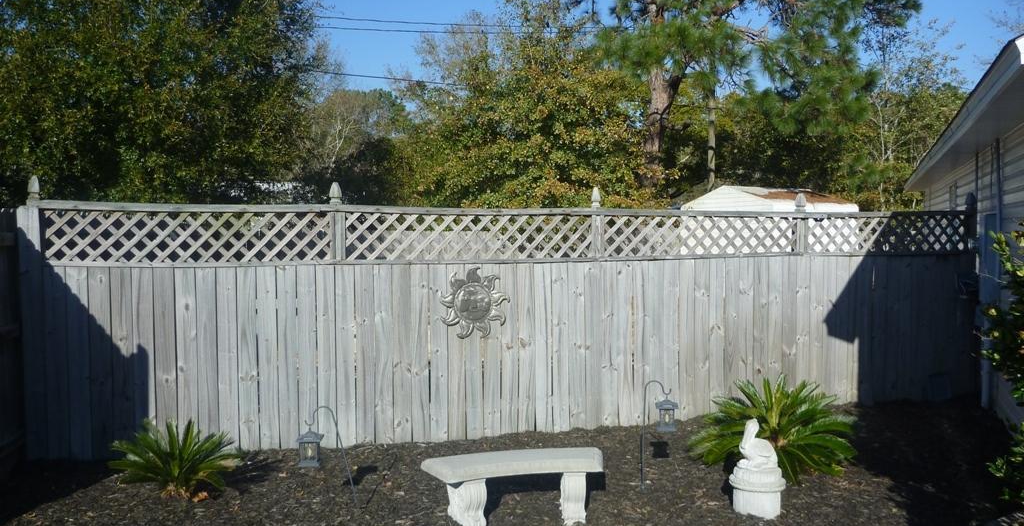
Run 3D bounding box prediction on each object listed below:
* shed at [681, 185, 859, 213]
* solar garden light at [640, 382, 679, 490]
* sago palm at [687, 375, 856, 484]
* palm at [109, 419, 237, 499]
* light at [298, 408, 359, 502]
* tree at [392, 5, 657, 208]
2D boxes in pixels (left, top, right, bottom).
[{"bbox_3d":[4.700,-0.185,15.200,2.450,2.360,2.350,-2,3,-35],"label":"shed"},{"bbox_3d":[0.970,1.125,5.460,0.250,0.710,0.150,0,3,-6],"label":"solar garden light"},{"bbox_3d":[1.850,1.130,5.880,1.200,0.650,1.150,-1,3,-11],"label":"sago palm"},{"bbox_3d":[-2.150,1.210,5.250,0.810,0.480,0.790,-1,3,-11],"label":"palm"},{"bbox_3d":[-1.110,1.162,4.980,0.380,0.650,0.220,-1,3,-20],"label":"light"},{"bbox_3d":[0.260,-2.200,17.000,5.600,6.300,5.400,-1,3,-11],"label":"tree"}]

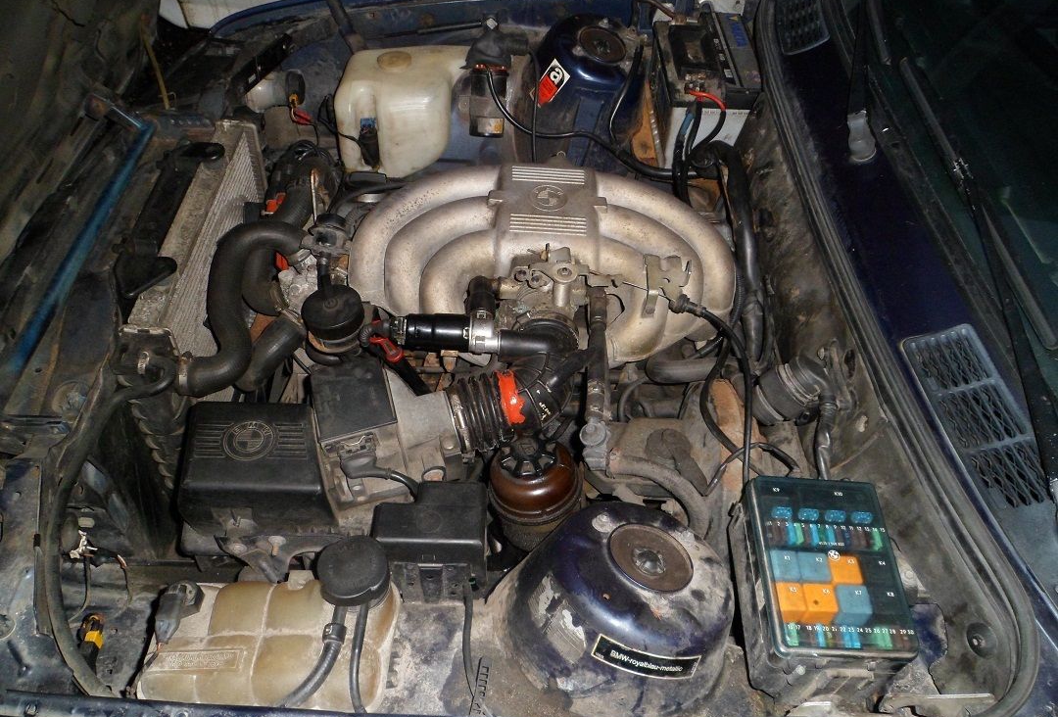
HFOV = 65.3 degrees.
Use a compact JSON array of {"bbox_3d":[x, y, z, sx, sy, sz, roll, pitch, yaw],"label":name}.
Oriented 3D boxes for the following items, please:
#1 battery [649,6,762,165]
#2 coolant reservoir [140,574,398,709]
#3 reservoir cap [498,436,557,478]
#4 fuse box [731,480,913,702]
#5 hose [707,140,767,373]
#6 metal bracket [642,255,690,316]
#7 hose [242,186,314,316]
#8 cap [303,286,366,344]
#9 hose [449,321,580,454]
[{"bbox_3d":[0.345,-0.535,1.675,0.175,0.185,0.278,1,49,0],"label":"battery"},{"bbox_3d":[-0.256,0.312,0.849,0.240,0.130,0.145,1,49,0],"label":"coolant reservoir"},{"bbox_3d":[-0.001,0.111,0.917,0.064,0.030,0.064,1,49,0],"label":"reservoir cap"},{"bbox_3d":[0.294,0.239,0.859,0.135,0.120,0.185,1,49,0],"label":"fuse box"},{"bbox_3d":[0.322,-0.173,1.264,0.054,0.072,0.441,1,49,0],"label":"hose"},{"bbox_3d":[0.170,-0.089,1.025,0.057,0.060,0.050,1,49,0],"label":"metal bracket"},{"bbox_3d":[-0.390,-0.173,1.283,0.071,0.078,0.250,1,49,0],"label":"hose"},{"bbox_3d":[-0.252,-0.057,1.064,0.077,0.040,0.077,0,49,0],"label":"cap"},{"bbox_3d":[-0.017,0.034,1.004,0.160,0.110,0.140,1,49,0],"label":"hose"}]

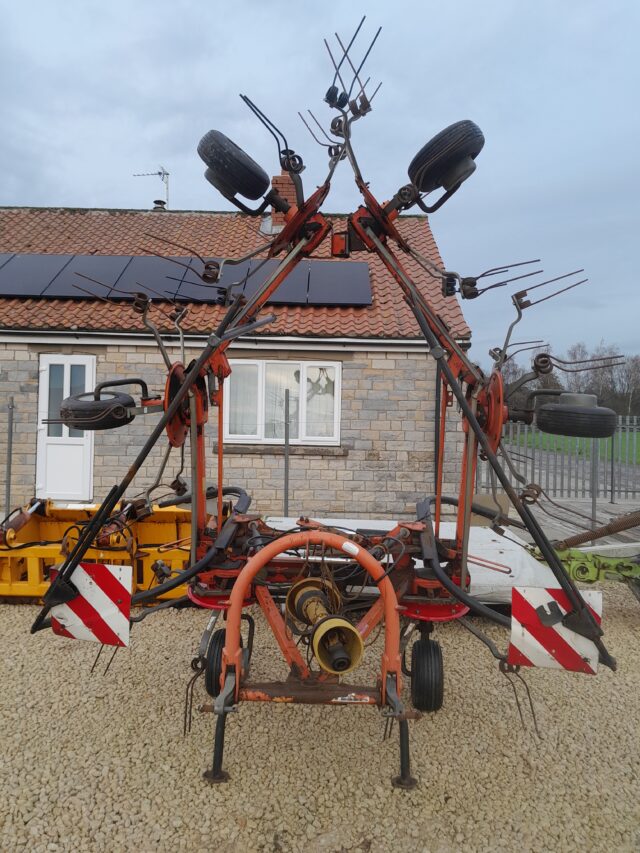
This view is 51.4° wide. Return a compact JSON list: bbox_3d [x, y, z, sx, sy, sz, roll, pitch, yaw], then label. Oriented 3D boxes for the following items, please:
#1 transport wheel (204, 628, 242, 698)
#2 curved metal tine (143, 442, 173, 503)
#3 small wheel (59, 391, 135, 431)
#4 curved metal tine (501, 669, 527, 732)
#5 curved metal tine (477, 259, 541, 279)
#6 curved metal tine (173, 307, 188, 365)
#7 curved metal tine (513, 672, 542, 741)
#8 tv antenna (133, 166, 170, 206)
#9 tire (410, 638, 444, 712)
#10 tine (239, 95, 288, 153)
[{"bbox_3d":[-0.545,1.353,3.800,0.165,0.380,0.380,1,0,12],"label":"transport wheel"},{"bbox_3d":[-0.825,0.239,3.380,0.150,0.320,0.130,1,0,0],"label":"curved metal tine"},{"bbox_3d":[-1.192,-0.083,3.580,0.385,0.165,0.385,-4,14,0],"label":"small wheel"},{"bbox_3d":[0.973,1.366,3.330,0.120,0.320,0.090,1,0,0],"label":"curved metal tine"},{"bbox_3d":[0.844,-0.708,2.980,0.290,0.090,0.100,1,0,0],"label":"curved metal tine"},{"bbox_3d":[-0.761,-0.496,3.630,0.090,0.325,0.130,1,0,0],"label":"curved metal tine"},{"bbox_3d":[1.038,1.396,3.330,0.150,0.360,0.090,1,0,0],"label":"curved metal tine"},{"bbox_3d":[-3.748,-5.316,14.800,0.850,0.880,0.400,1,0,13],"label":"tv antenna"},{"bbox_3d":[0.604,1.402,3.740,0.165,0.380,0.380,1,0,0],"label":"tire"},{"bbox_3d":[-0.218,-1.189,2.620,0.190,0.240,0.120,1,0,0],"label":"tine"}]

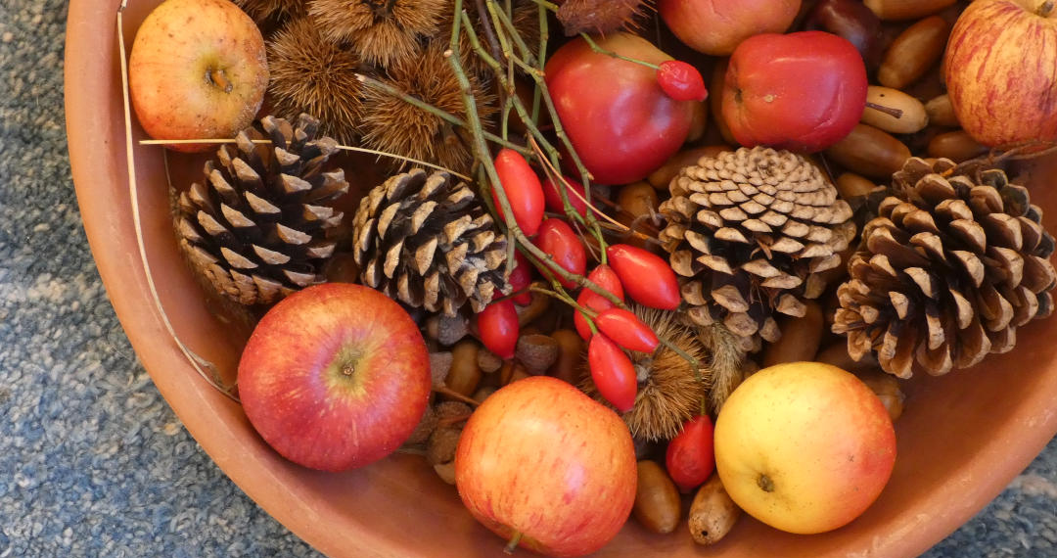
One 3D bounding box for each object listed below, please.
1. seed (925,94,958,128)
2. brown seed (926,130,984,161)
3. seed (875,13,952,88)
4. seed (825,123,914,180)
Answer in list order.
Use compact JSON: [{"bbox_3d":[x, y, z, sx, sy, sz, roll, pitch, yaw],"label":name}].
[{"bbox_3d":[0.149,-0.058,0.776,0.029,0.013,0.013,1,87,-3],"label":"seed"},{"bbox_3d":[0.150,-0.046,0.778,0.028,0.012,0.012,4,86,-3],"label":"brown seed"},{"bbox_3d":[0.131,-0.077,0.768,0.014,0.014,0.031,44,86,0],"label":"seed"},{"bbox_3d":[0.115,-0.043,0.764,0.032,0.015,0.015,22,86,-1],"label":"seed"}]

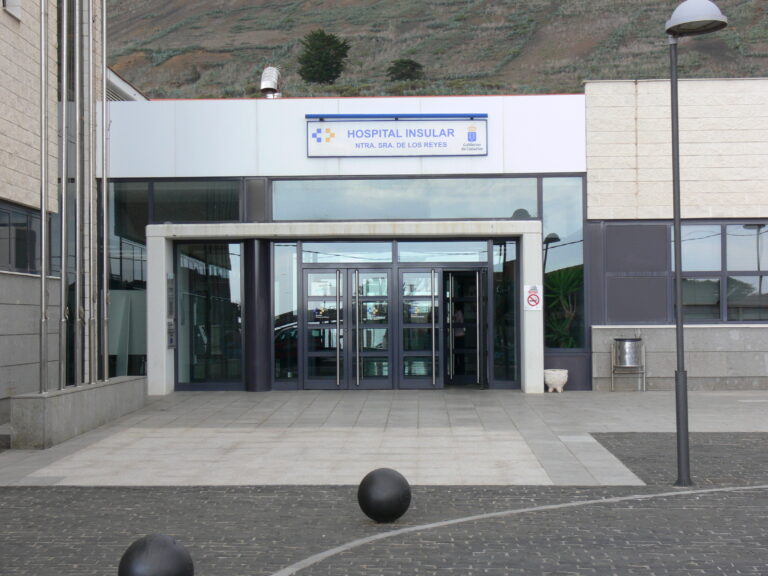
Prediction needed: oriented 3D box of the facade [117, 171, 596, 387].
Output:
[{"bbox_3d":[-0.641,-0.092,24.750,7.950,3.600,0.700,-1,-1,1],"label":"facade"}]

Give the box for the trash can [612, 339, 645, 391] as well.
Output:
[{"bbox_3d":[4.010,1.266,24.350,0.560,0.870,0.440,-1,-1,1],"label":"trash can"}]

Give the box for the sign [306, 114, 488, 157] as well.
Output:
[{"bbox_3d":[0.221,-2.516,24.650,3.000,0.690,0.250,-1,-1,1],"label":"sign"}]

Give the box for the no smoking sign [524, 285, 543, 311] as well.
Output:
[{"bbox_3d":[2.444,0.160,24.250,0.300,0.410,0.020,-1,-1,1],"label":"no smoking sign"}]

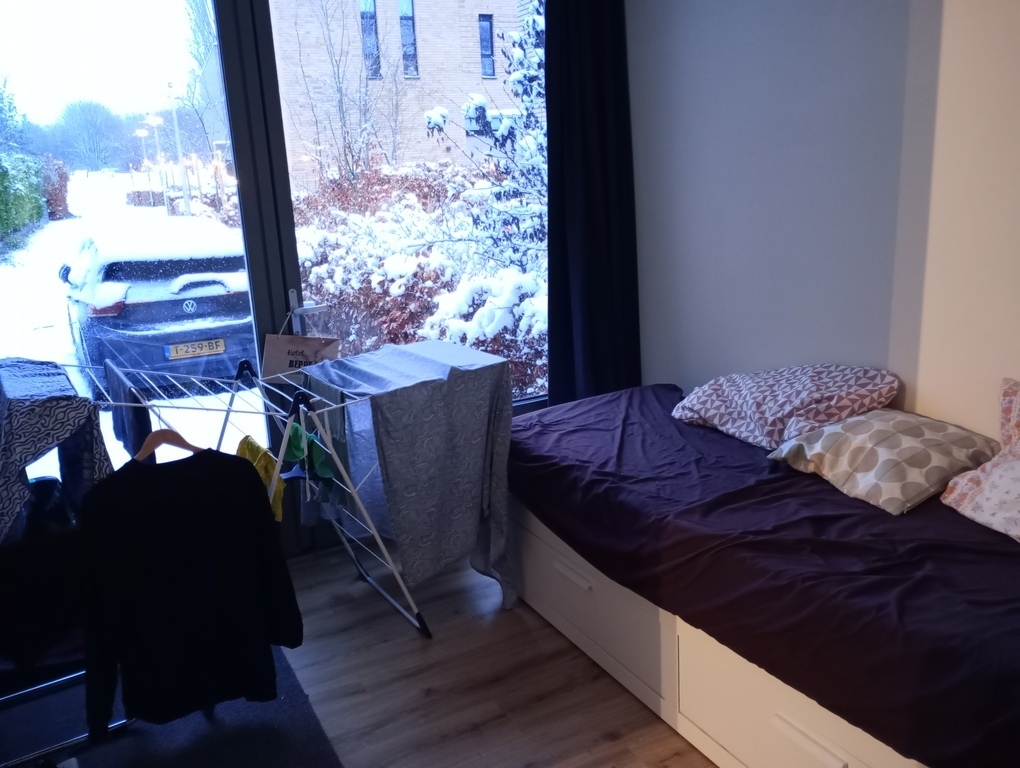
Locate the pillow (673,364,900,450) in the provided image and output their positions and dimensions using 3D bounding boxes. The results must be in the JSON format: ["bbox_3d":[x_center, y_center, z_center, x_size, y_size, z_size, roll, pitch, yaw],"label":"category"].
[{"bbox_3d":[0.881,0.067,2.692,0.460,0.180,0.600,-20,14,-20],"label":"pillow"}]

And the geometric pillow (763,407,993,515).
[{"bbox_3d":[1.045,0.195,2.320,0.450,0.130,0.450,-19,20,-21],"label":"geometric pillow"}]

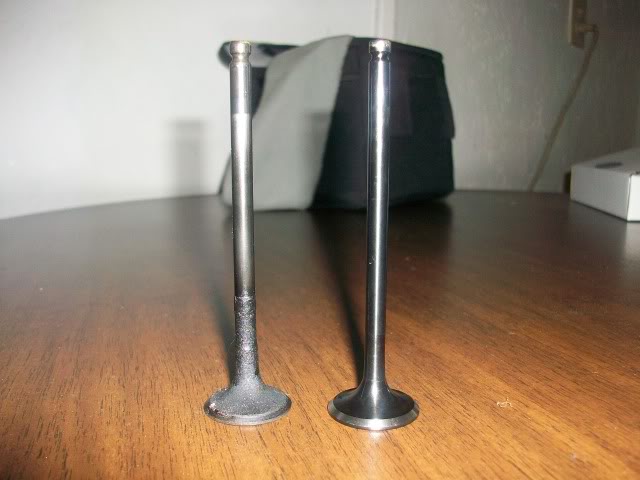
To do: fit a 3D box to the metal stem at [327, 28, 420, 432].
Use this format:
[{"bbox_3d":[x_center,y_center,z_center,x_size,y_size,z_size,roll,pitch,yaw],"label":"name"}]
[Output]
[{"bbox_3d":[0.016,-0.001,0.167,0.027,0.105,0.027,0,10,0],"label":"metal stem"}]

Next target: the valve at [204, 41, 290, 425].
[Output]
[{"bbox_3d":[-0.022,-0.002,0.169,0.026,0.105,0.026,0,10,0],"label":"valve"}]

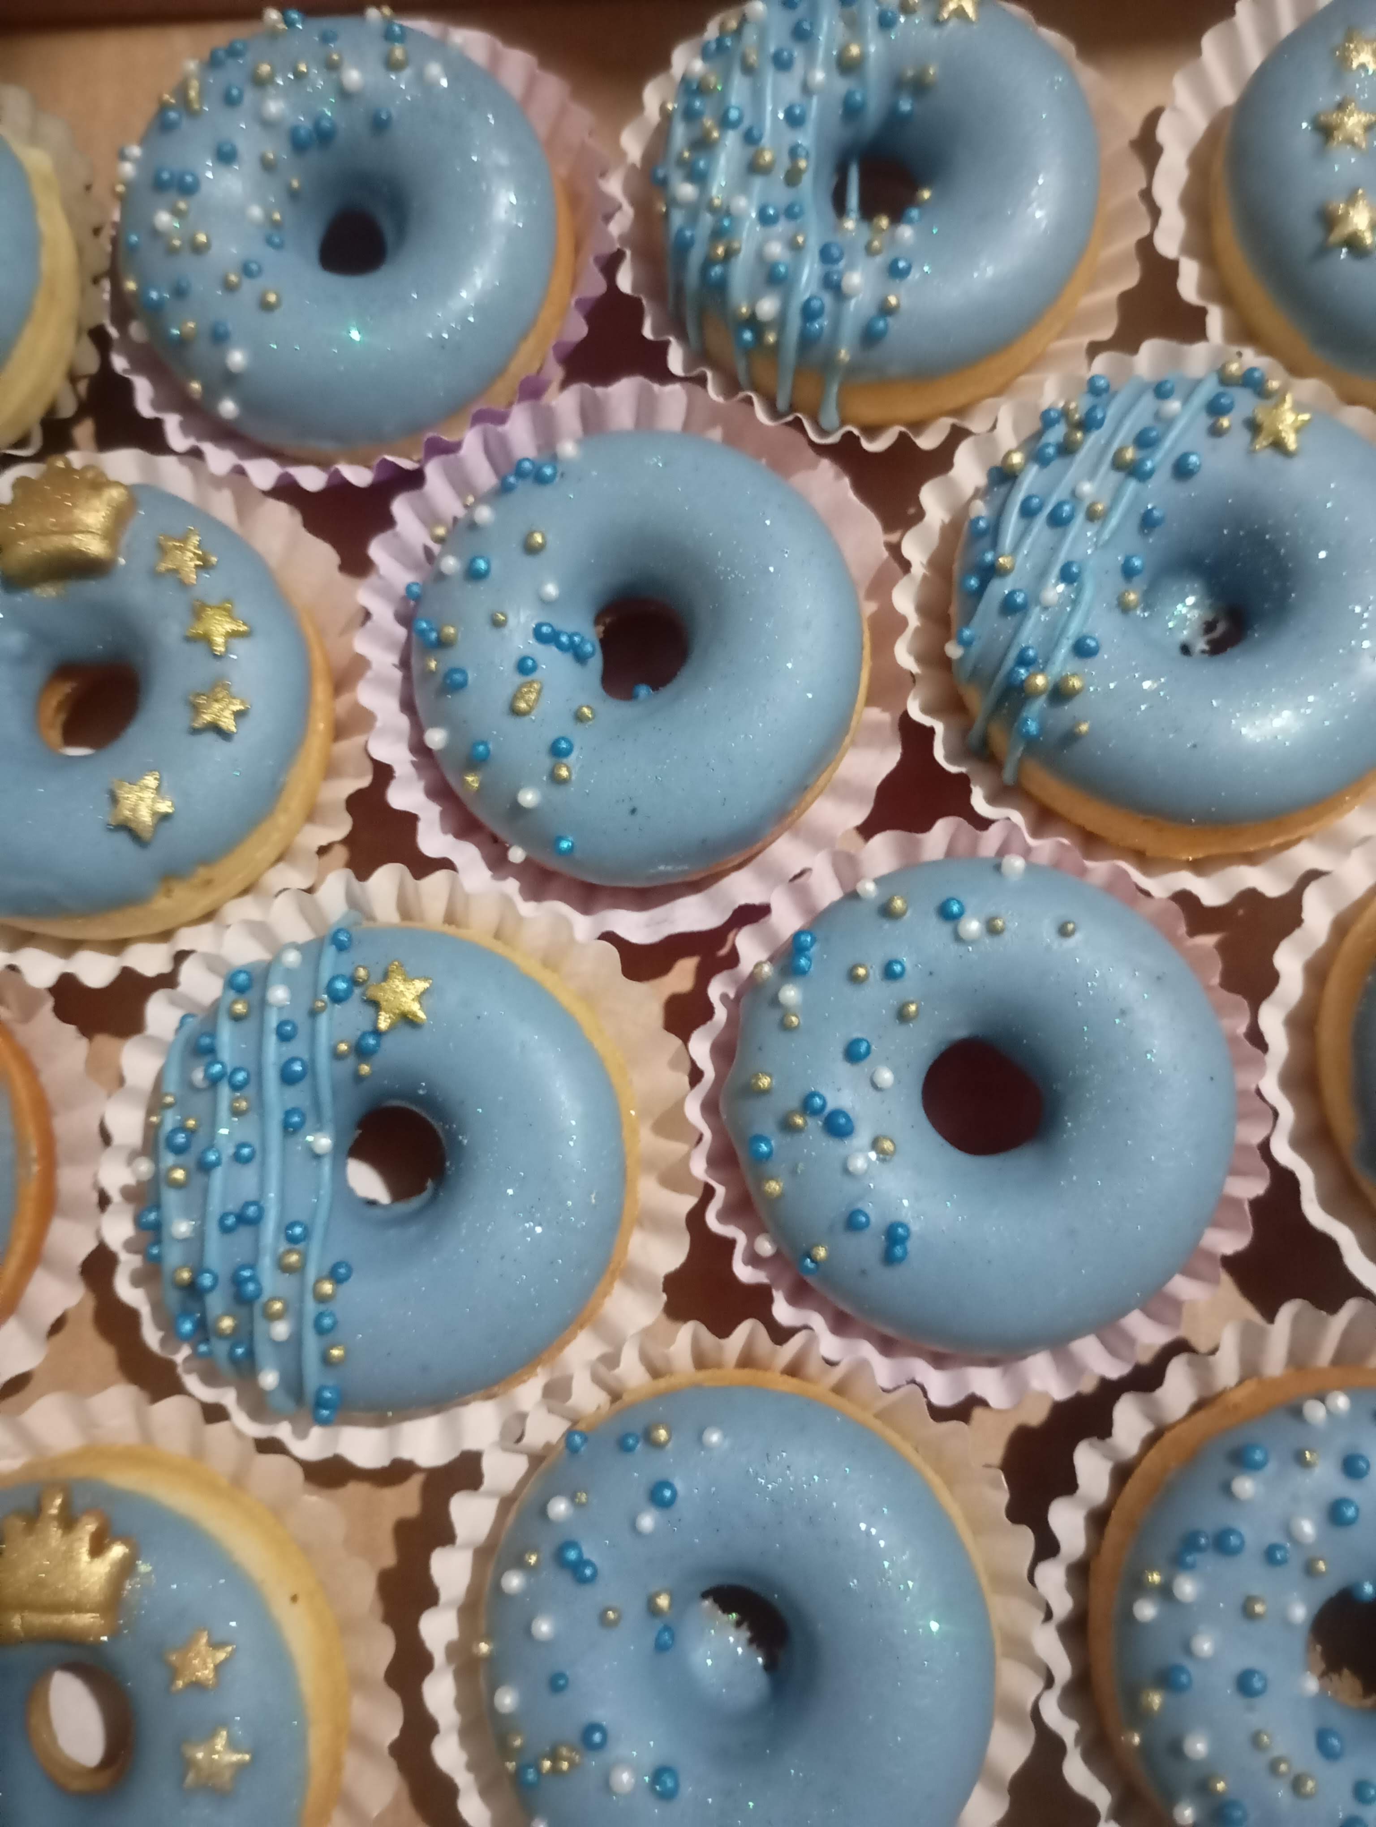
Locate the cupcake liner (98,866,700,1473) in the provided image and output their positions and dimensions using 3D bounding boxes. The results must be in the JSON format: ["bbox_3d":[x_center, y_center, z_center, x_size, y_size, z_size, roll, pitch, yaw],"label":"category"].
[{"bbox_3d":[-0.041,0.036,0.218,0.082,0.024,0.082,0,81,2],"label":"cupcake liner"}]

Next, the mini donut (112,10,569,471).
[{"bbox_3d":[-0.055,-0.109,0.237,0.072,0.026,0.072,0,81,2],"label":"mini donut"}]

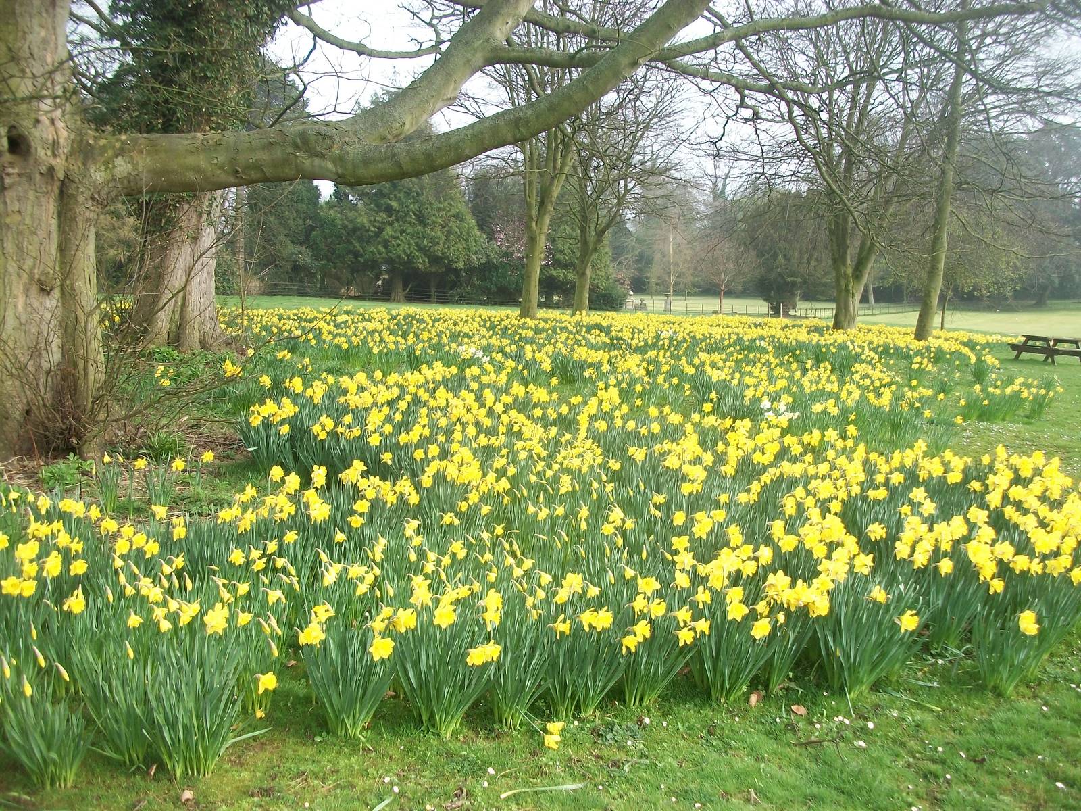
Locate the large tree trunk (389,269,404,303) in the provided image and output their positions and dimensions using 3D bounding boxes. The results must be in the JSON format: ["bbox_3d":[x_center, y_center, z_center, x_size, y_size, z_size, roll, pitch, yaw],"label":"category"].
[{"bbox_3d":[-10.200,-8.490,71.000,1.100,2.350,1.000,1,6,0],"label":"large tree trunk"}]

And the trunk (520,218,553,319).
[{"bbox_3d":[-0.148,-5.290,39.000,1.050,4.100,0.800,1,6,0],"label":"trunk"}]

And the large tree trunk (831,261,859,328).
[{"bbox_3d":[11.593,-4.143,38.000,1.000,2.750,0.880,1,6,0],"label":"large tree trunk"}]

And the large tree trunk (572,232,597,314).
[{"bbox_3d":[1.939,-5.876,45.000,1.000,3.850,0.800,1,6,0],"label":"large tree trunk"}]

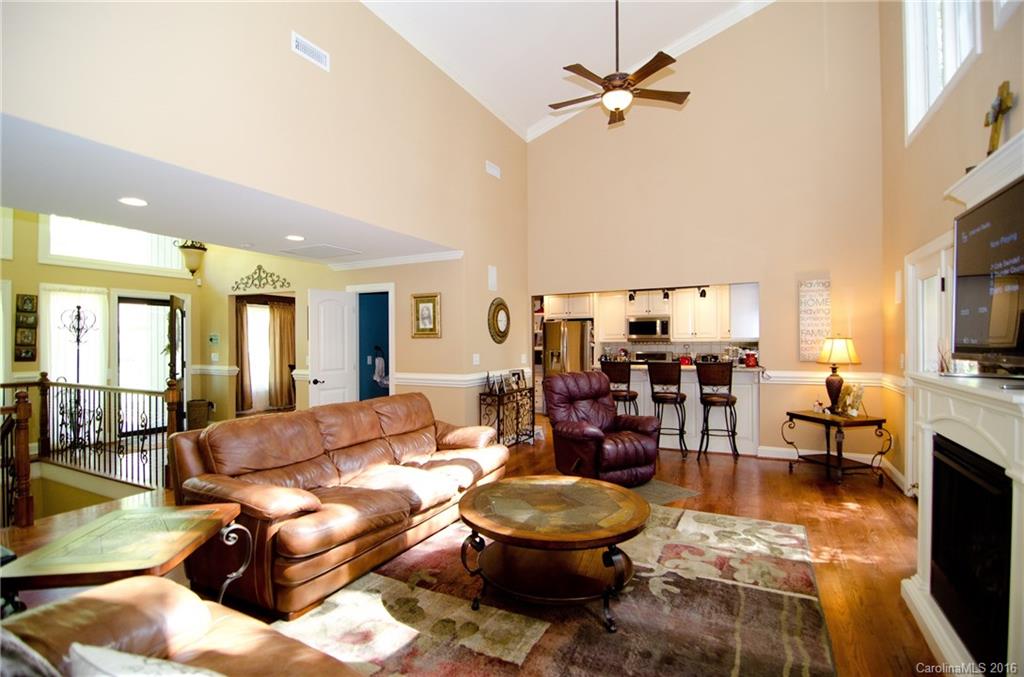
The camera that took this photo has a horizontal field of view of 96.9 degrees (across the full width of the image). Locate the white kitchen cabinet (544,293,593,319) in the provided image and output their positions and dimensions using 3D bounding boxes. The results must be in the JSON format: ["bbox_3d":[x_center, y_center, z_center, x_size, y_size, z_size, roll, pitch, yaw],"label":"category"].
[{"bbox_3d":[1.221,-0.661,8.915,0.960,0.530,0.560,0,0,28],"label":"white kitchen cabinet"}]

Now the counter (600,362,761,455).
[{"bbox_3d":[2.181,0.902,6.098,1.999,1.070,0.680,0,-1,25],"label":"counter"}]

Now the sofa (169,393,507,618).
[{"bbox_3d":[-0.998,0.949,3.336,1.040,0.920,2.290,0,-1,28],"label":"sofa"}]

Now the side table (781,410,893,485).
[{"bbox_3d":[3.298,1.086,4.620,0.680,0.640,0.680,0,0,-16],"label":"side table"}]

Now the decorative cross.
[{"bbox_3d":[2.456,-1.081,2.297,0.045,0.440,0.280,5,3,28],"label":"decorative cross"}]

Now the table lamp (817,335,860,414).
[{"bbox_3d":[3.514,0.389,4.900,0.400,0.840,0.400,0,-1,28],"label":"table lamp"}]

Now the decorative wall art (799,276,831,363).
[{"bbox_3d":[3.433,-0.202,5.135,0.305,0.930,0.035,0,0,28],"label":"decorative wall art"}]

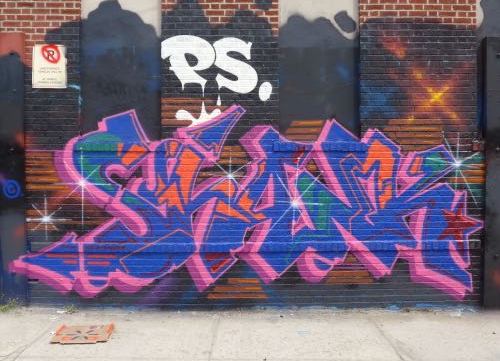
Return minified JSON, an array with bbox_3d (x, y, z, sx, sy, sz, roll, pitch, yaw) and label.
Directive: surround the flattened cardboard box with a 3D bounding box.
[{"bbox_3d":[-1.510,1.385,5.140,0.490,0.040,0.580,0,1,-6],"label":"flattened cardboard box"}]

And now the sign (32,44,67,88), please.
[{"bbox_3d":[-2.087,-1.187,5.880,0.360,0.456,0.020,0,1,-1],"label":"sign"}]

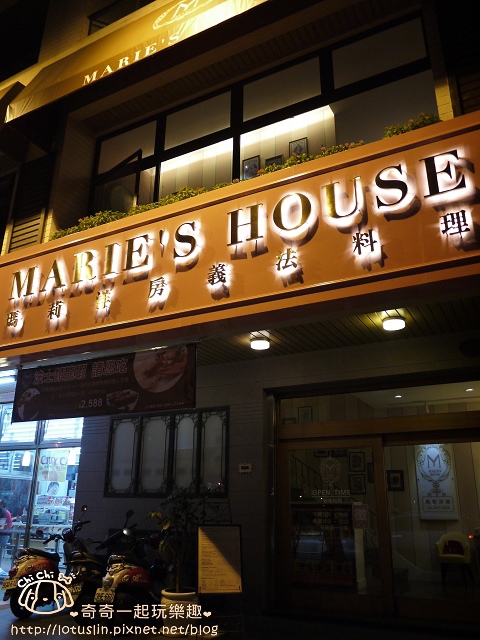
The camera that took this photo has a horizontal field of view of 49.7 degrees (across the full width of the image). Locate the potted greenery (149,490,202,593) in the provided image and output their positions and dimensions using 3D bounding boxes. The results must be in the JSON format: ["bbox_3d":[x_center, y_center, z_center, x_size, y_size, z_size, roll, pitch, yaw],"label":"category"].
[{"bbox_3d":[-0.797,2.672,6.331,0.630,1.211,0.630,0,-19,0],"label":"potted greenery"}]

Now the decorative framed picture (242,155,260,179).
[{"bbox_3d":[0.207,-2.681,9.190,0.329,0.453,0.030,-10,-22,26],"label":"decorative framed picture"}]

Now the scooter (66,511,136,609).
[{"bbox_3d":[-1.653,3.271,6.828,0.680,1.180,1.740,-5,-20,15],"label":"scooter"}]

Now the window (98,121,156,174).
[{"bbox_3d":[-2.074,-3.157,9.479,1.309,0.755,0.060,-10,-22,26],"label":"window"}]

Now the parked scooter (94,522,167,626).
[{"bbox_3d":[-1.213,3.191,6.505,0.660,1.120,1.700,-5,-20,15],"label":"parked scooter"}]

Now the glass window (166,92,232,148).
[{"bbox_3d":[-0.727,-3.379,8.800,1.308,0.747,0.060,-10,-22,26],"label":"glass window"}]

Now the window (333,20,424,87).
[{"bbox_3d":[1.968,-3.815,7.437,1.296,0.729,0.060,-10,-22,26],"label":"window"}]

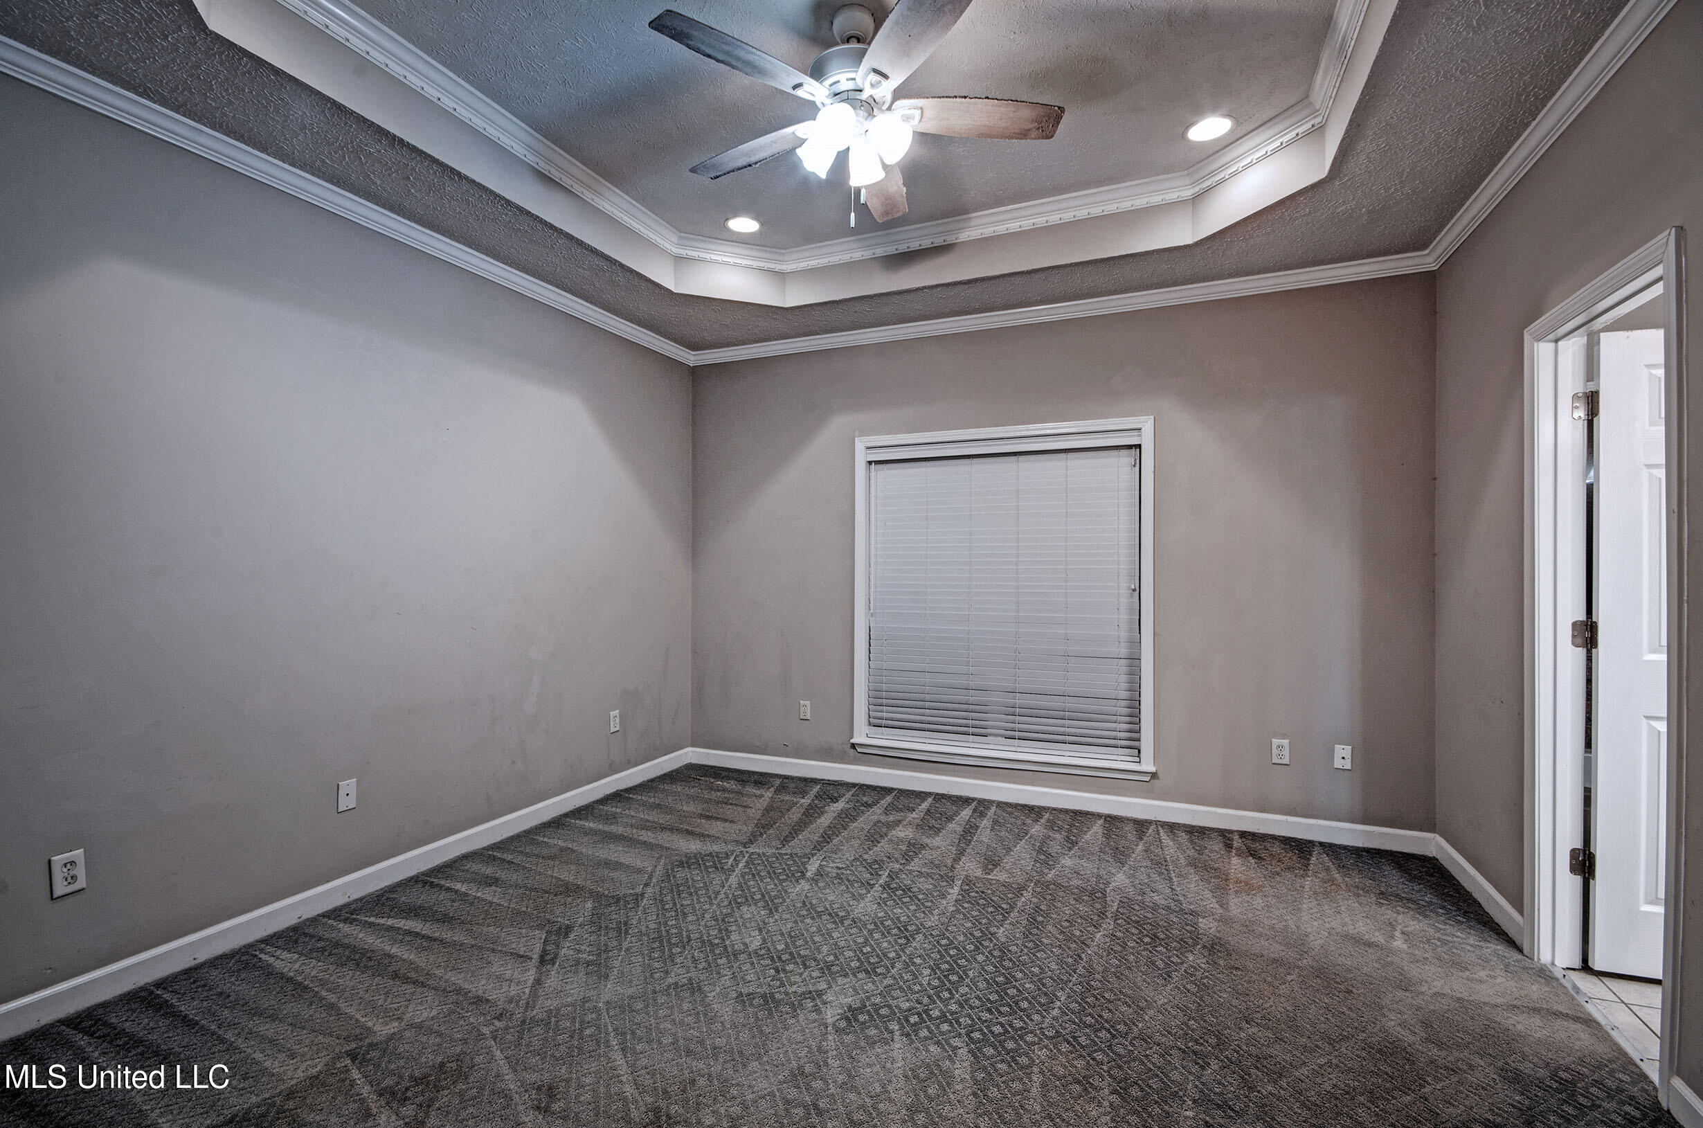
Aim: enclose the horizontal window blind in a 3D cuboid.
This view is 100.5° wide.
[{"bbox_3d":[0.816,0.207,4.007,1.512,1.660,0.050,0,0,22],"label":"horizontal window blind"}]

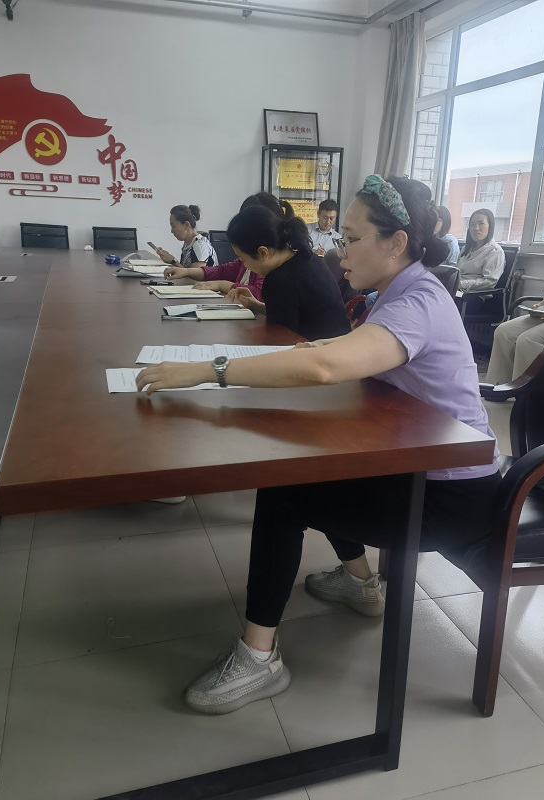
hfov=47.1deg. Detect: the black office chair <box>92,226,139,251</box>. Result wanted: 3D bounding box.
[{"bbox_3d":[-1.438,-1.114,5.714,0.550,0.880,0.580,-1,18,-9],"label":"black office chair"}]

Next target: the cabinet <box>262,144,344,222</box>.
[{"bbox_3d":[0.301,-1.861,6.873,0.800,1.700,0.330,-4,19,-17],"label":"cabinet"}]

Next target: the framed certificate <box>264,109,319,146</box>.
[{"bbox_3d":[0.221,-2.833,6.530,0.590,0.400,0.025,-4,-3,-17],"label":"framed certificate"}]

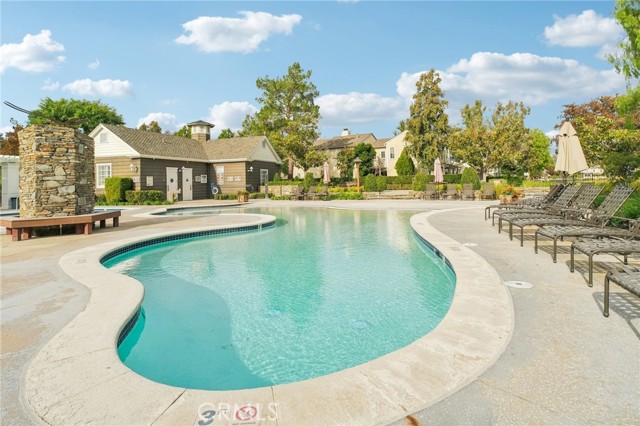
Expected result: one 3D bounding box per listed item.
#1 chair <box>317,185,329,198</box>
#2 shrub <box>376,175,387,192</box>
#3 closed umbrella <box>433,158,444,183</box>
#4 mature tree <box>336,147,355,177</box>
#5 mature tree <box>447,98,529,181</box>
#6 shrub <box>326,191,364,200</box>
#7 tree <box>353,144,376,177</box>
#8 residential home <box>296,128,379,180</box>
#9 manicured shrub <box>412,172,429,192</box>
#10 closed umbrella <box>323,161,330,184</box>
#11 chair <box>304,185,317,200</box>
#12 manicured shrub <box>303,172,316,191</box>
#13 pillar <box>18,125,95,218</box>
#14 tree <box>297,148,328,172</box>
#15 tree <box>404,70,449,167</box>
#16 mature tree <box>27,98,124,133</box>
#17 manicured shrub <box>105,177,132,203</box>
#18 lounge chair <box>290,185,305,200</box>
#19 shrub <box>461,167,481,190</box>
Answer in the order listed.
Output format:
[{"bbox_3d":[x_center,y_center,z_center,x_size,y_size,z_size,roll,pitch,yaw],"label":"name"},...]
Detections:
[{"bbox_3d":[0.101,-1.385,21.600,0.680,1.030,1.500,2,5,25],"label":"chair"},{"bbox_3d":[4.348,-2.034,22.609,0.760,1.200,0.760,0,5,0],"label":"shrub"},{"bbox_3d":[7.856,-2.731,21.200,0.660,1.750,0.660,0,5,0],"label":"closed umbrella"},{"bbox_3d":[3.008,-5.669,37.000,2.500,4.200,2.500,0,5,0],"label":"mature tree"},{"bbox_3d":[15.106,-6.461,28.500,7.130,7.310,6.420,0,5,0],"label":"mature tree"},{"bbox_3d":[1.624,-1.140,21.200,2.600,0.600,1.000,0,5,0],"label":"shrub"},{"bbox_3d":[4.453,-5.153,32.000,2.400,3.900,2.400,0,5,0],"label":"tree"},{"bbox_3d":[2.892,-8.443,50.000,12.500,7.800,8.500,3,6,30],"label":"residential home"},{"bbox_3d":[7.228,-2.208,23.000,1.150,1.450,1.150,0,5,0],"label":"manicured shrub"},{"bbox_3d":[0.457,-2.234,22.491,0.550,2.620,0.550,0,5,0],"label":"closed umbrella"},{"bbox_3d":[-0.604,-1.307,21.000,0.700,0.930,1.600,2,5,18],"label":"chair"},{"bbox_3d":[-0.770,-2.149,23.000,0.900,1.400,0.900,0,5,0],"label":"manicured shrub"},{"bbox_3d":[-6.891,-0.856,8.300,1.450,2.500,1.450,-5,7,-44],"label":"pillar"},{"bbox_3d":[-0.739,-3.595,27.792,2.600,3.800,2.600,0,5,0],"label":"tree"},{"bbox_3d":[11.323,-9.303,34.000,4.800,12.000,4.800,0,5,0],"label":"tree"},{"bbox_3d":[-23.701,-6.446,31.000,8.000,8.800,8.000,-4,6,-37],"label":"mature tree"},{"bbox_3d":[-10.396,-1.135,16.500,1.150,1.450,0.900,2,5,20],"label":"manicured shrub"},{"bbox_3d":[-1.517,-1.364,21.564,0.660,1.050,1.700,2,5,17],"label":"lounge chair"},{"bbox_3d":[10.765,-2.429,22.875,1.400,1.700,1.400,0,5,0],"label":"shrub"}]

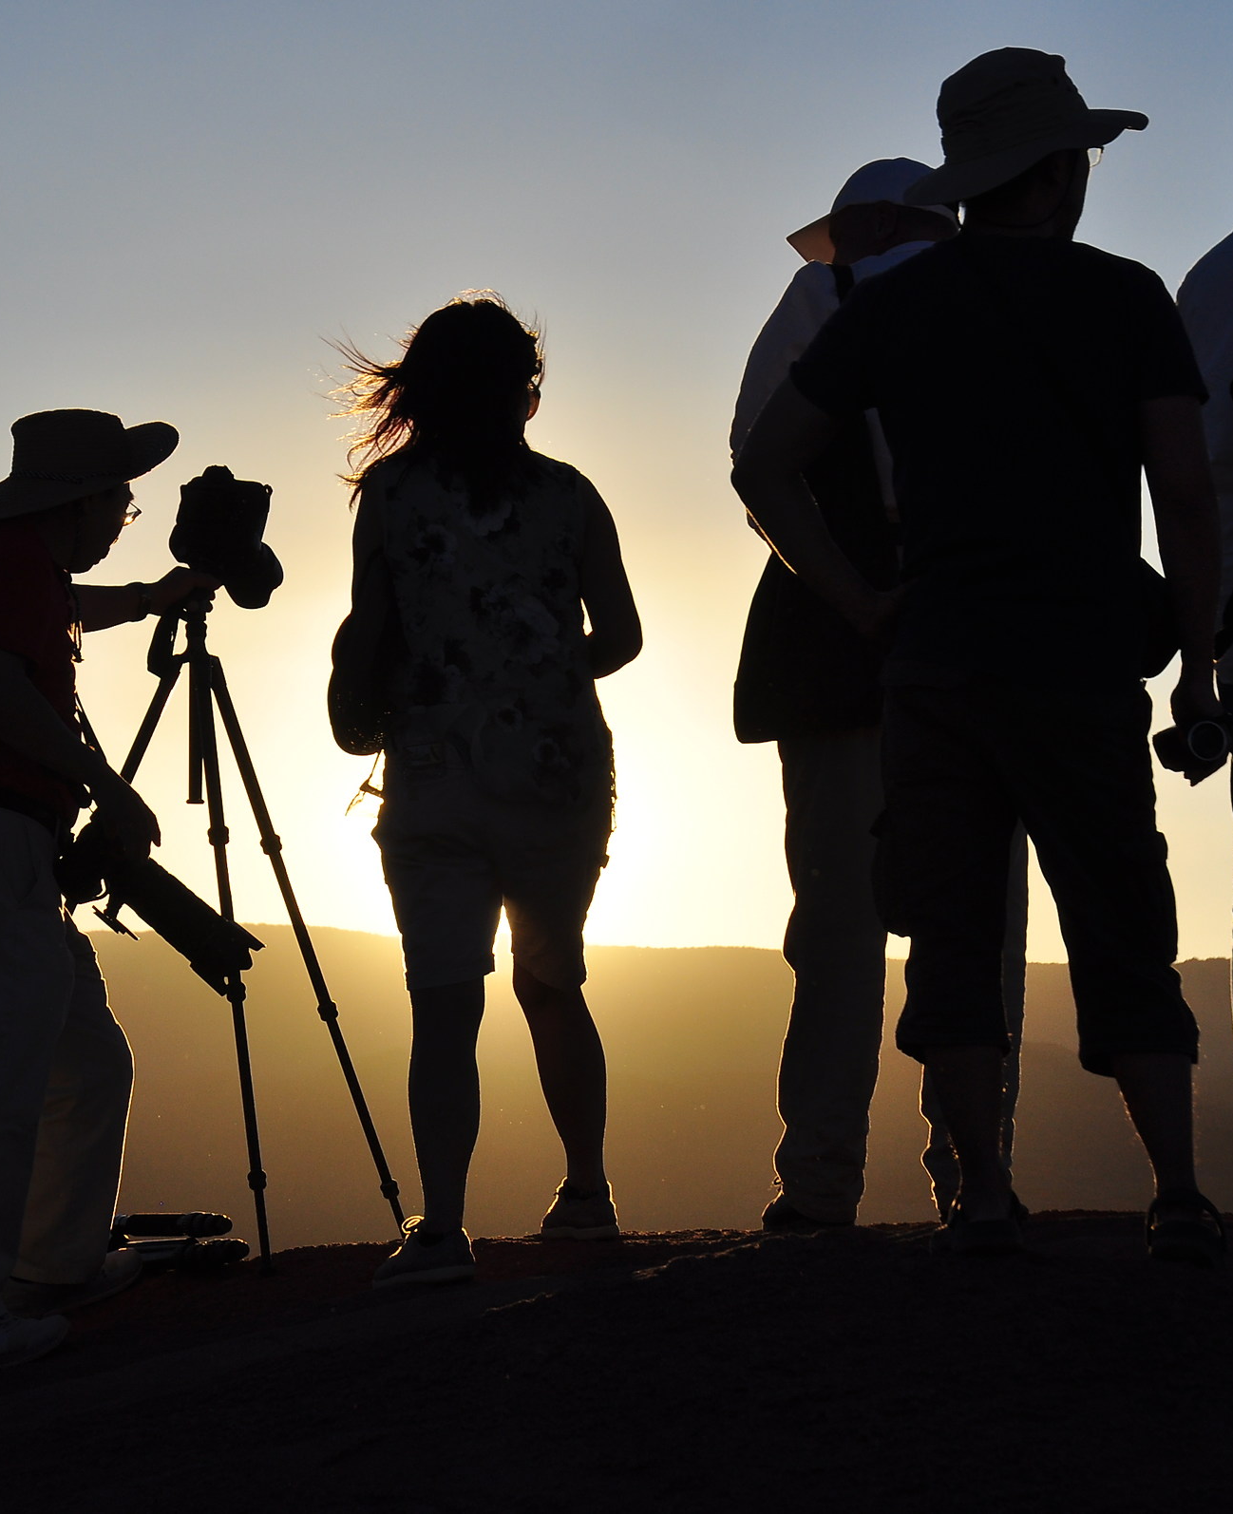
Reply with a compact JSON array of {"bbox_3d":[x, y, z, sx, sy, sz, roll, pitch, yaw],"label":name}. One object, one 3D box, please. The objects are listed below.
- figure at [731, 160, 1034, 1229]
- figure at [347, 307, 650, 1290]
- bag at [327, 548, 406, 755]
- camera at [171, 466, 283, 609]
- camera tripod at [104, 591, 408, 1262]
[{"bbox_3d":[0.434,-0.103,10.000,0.480,1.730,0.370,1,-2,-19],"label":"figure"},{"bbox_3d":[-0.205,0.054,10.000,0.490,1.600,0.380,0,-2,3],"label":"figure"},{"bbox_3d":[-0.400,-0.169,10.100,0.140,0.310,0.210,-1,-2,16],"label":"bag"},{"bbox_3d":[-0.699,-0.398,11.000,0.160,0.160,0.200,-1,-22,33],"label":"camera"},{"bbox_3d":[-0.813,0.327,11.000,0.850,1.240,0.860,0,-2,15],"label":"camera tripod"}]

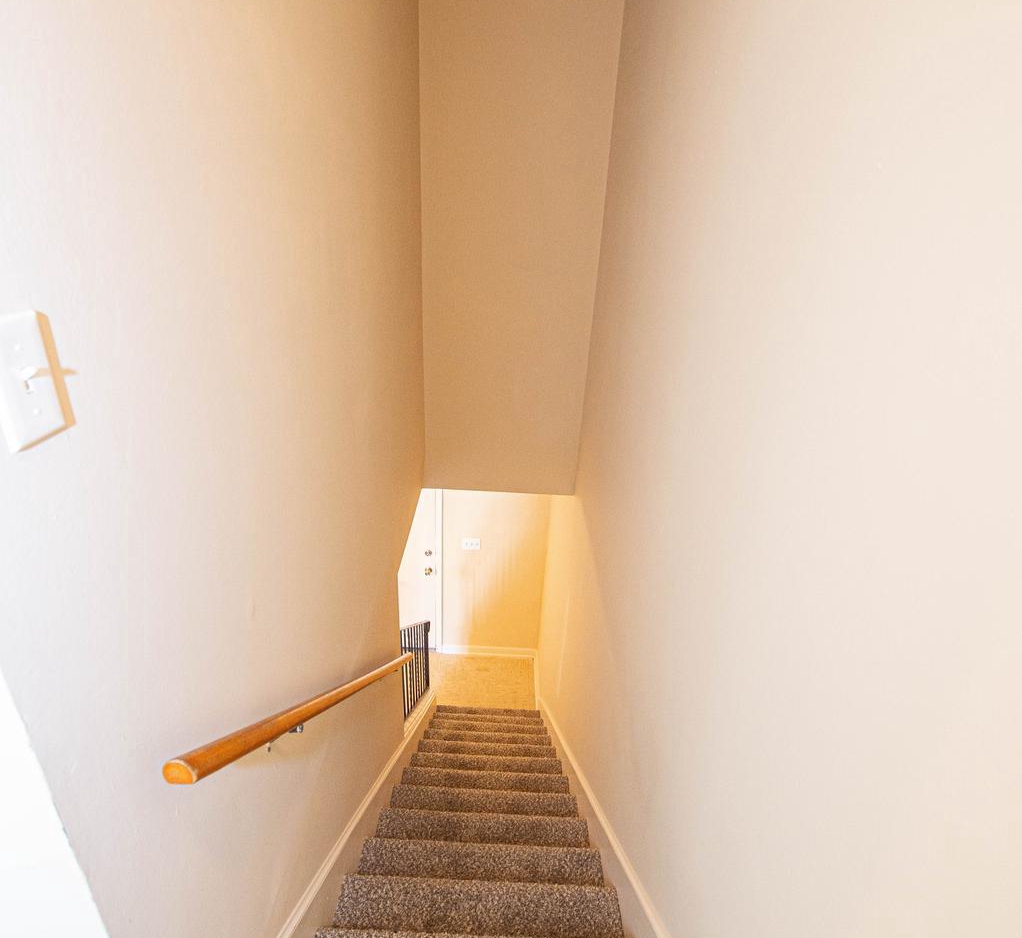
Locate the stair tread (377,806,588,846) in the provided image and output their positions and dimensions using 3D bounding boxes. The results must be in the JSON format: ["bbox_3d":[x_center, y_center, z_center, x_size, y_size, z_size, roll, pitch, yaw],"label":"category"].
[{"bbox_3d":[-0.118,1.589,2.495,0.900,0.050,0.275,3,24,-1],"label":"stair tread"}]

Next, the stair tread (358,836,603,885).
[{"bbox_3d":[-0.110,1.523,2.187,0.900,0.050,0.275,3,24,-1],"label":"stair tread"}]

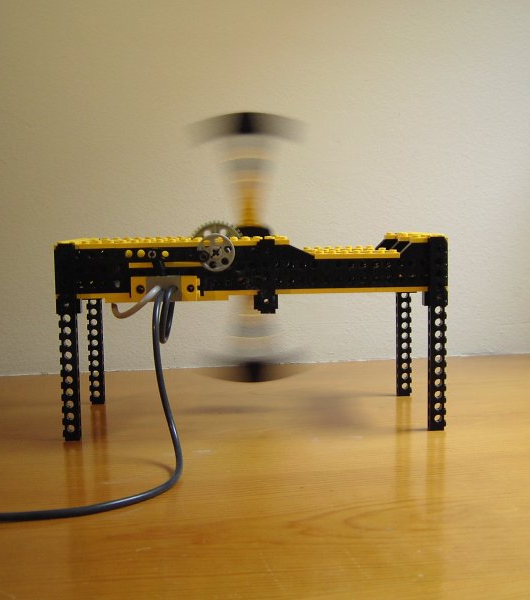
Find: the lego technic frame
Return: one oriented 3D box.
[{"bbox_3d":[-0.009,0.019,0.573,0.250,0.129,0.112,-1,6,-2],"label":"lego technic frame"}]

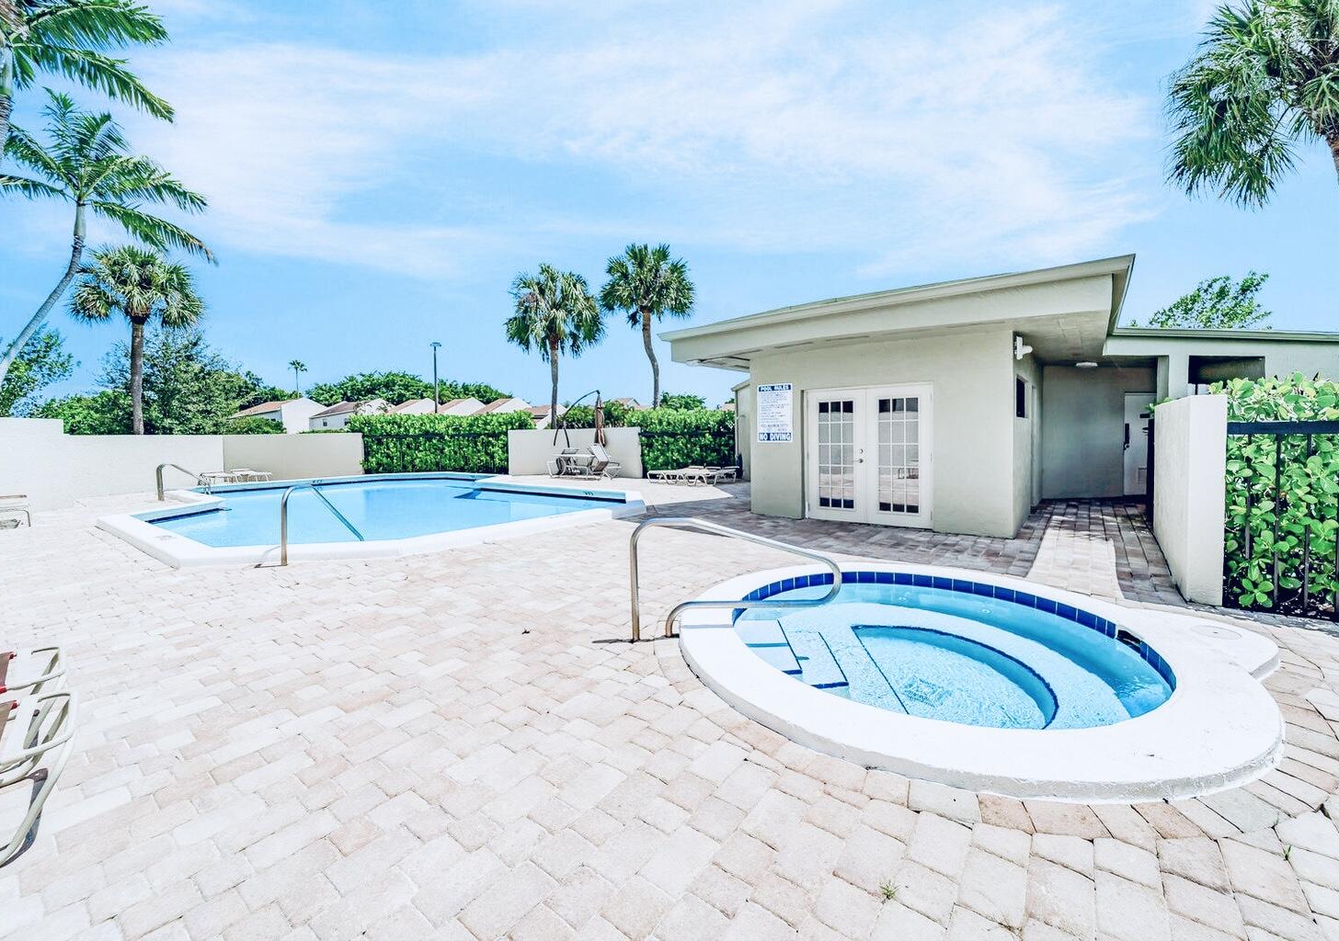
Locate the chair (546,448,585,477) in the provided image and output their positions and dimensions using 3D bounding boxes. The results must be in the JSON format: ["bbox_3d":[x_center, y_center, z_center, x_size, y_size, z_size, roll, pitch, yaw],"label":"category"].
[{"bbox_3d":[-3.295,-0.177,16.200,1.150,0.900,0.700,-5,6,-41],"label":"chair"}]

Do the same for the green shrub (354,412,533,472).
[{"bbox_3d":[-8.606,-1.052,19.985,7.850,2.200,1.400,0,5,12],"label":"green shrub"}]

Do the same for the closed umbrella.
[{"bbox_3d":[-2.151,-1.588,15.900,0.460,1.660,0.460,-1,5,0],"label":"closed umbrella"}]

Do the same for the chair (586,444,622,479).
[{"bbox_3d":[-2.022,-0.208,15.700,1.050,1.000,0.650,2,6,30],"label":"chair"}]

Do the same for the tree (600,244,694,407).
[{"bbox_3d":[-0.971,-5.223,23.000,4.100,9.730,4.100,-1,5,0],"label":"tree"}]

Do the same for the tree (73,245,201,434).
[{"bbox_3d":[-19.063,-3.780,18.200,3.300,8.310,3.300,4,7,44],"label":"tree"}]

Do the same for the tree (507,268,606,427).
[{"bbox_3d":[-4.928,-4.486,22.000,4.000,8.570,4.000,-2,5,-11],"label":"tree"}]

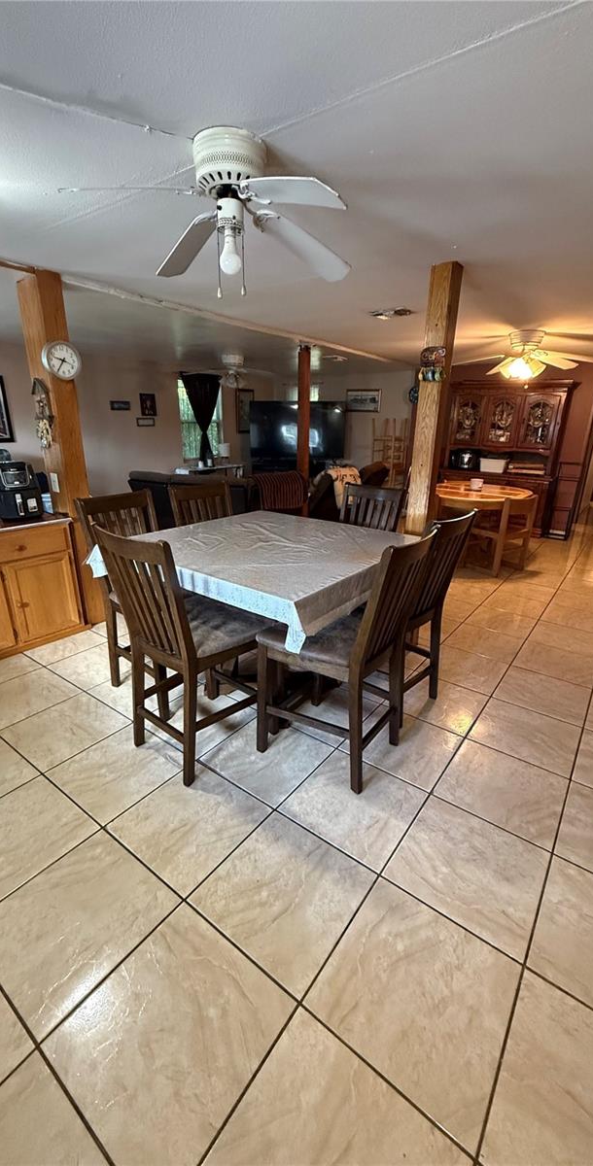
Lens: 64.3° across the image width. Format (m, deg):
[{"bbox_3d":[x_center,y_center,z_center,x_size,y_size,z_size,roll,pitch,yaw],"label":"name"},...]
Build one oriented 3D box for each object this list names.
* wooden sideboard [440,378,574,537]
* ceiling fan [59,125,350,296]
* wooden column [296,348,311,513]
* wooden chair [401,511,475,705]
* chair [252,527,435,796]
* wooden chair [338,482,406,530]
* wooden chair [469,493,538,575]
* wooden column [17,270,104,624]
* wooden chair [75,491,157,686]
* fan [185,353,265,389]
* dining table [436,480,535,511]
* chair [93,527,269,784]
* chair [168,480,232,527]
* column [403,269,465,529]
[{"bbox_3d":[2.925,-1.791,6.777,1.568,2.026,0.477,15,24,34],"label":"wooden sideboard"},{"bbox_3d":[-0.199,-1.079,1.399,0.930,0.405,0.930,-14,25,-36],"label":"ceiling fan"},{"bbox_3d":[0.063,-1.401,5.173,0.094,2.242,0.094,15,24,34],"label":"wooden column"},{"bbox_3d":[0.484,0.139,2.473,0.584,1.075,0.461,17,25,37],"label":"wooden chair"},{"bbox_3d":[0.195,0.276,2.068,0.584,1.075,0.461,14,23,32],"label":"chair"},{"bbox_3d":[0.318,-0.045,2.979,0.440,1.095,0.571,15,24,34],"label":"wooden chair"},{"bbox_3d":[2.105,-0.531,4.913,0.435,0.810,0.468,-13,24,-35],"label":"wooden chair"},{"bbox_3d":[-1.540,-0.763,3.155,0.231,2.226,0.153,15,24,34],"label":"wooden column"},{"bbox_3d":[-0.745,0.082,2.549,0.584,1.075,0.461,15,24,33],"label":"wooden chair"},{"bbox_3d":[-0.782,-2.609,5.841,1.123,0.416,1.123,15,24,34],"label":"fan"},{"bbox_3d":[2.065,-0.703,5.502,1.133,0.749,1.521,15,24,34],"label":"dining table"},{"bbox_3d":[-0.436,0.247,2.095,0.440,1.095,0.571,17,25,38],"label":"chair"},{"bbox_3d":[-0.375,-0.022,2.868,0.584,1.075,0.461,17,25,37],"label":"chair"},{"bbox_3d":[0.768,-0.601,2.846,0.133,2.231,0.083,15,24,34],"label":"column"}]

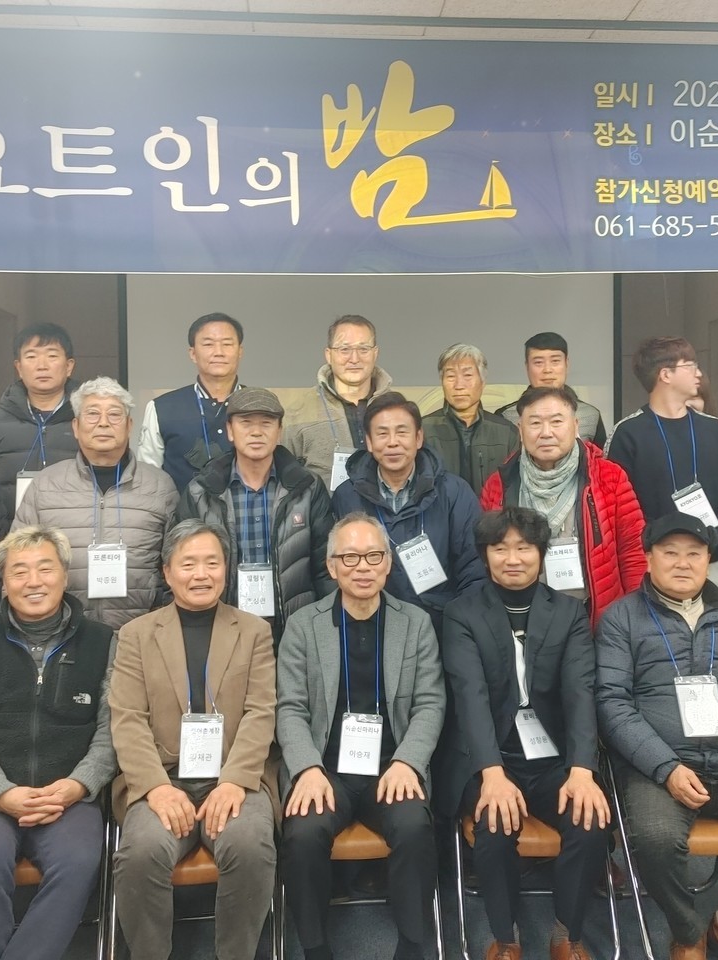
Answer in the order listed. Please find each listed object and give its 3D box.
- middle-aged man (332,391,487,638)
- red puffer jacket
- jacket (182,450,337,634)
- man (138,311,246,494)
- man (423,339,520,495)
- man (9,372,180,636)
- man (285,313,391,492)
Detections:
[{"bbox_3d":[0.160,0.554,3.050,0.530,1.680,0.370,0,1,10],"label":"middle-aged man"},{"bbox_3d":[0.677,0.232,3.210,0.600,0.740,0.370,0,2,21],"label":"red puffer jacket"},{"bbox_3d":[-0.321,0.266,3.070,0.550,0.740,0.360,0,1,-5],"label":"jacket"},{"bbox_3d":[-0.512,0.253,3.603,0.570,1.770,0.340,-1,1,-6],"label":"man"},{"bbox_3d":[0.412,0.307,3.682,0.530,1.670,0.330,0,2,7],"label":"man"},{"bbox_3d":[-0.832,0.544,3.060,0.540,1.710,0.360,-1,1,-18],"label":"man"},{"bbox_3d":[-0.029,0.251,3.653,0.540,1.760,0.340,-1,1,-2],"label":"man"}]

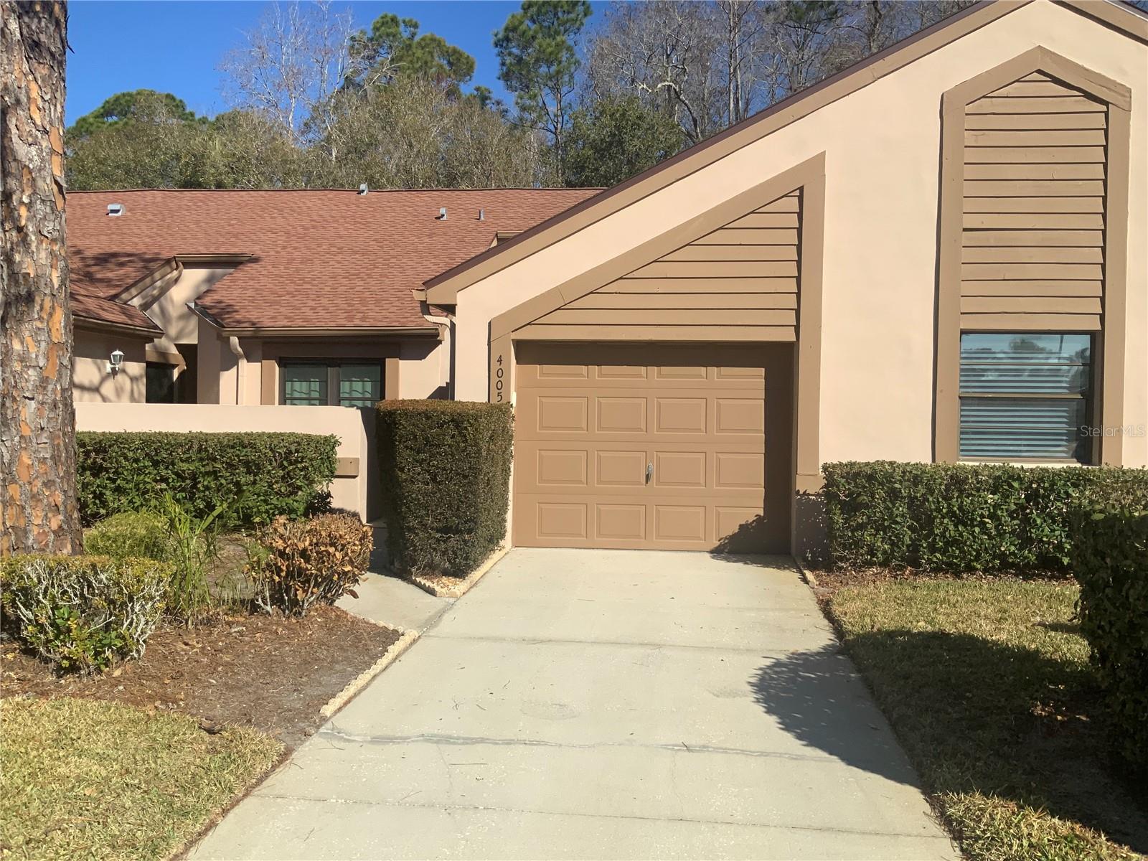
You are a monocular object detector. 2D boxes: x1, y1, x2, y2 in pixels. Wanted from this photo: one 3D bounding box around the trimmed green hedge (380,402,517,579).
[{"bbox_3d":[-1.202,0.474,8.800,1.120,1.450,1.250,1,1,5],"label":"trimmed green hedge"}]

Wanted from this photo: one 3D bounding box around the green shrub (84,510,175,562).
[{"bbox_3d":[-3.866,0.940,8.350,0.770,0.460,0.720,1,1,5],"label":"green shrub"}]

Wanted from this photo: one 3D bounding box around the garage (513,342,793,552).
[{"bbox_3d":[0.780,0.122,9.540,2.750,2.120,0.080,1,1,5],"label":"garage"}]

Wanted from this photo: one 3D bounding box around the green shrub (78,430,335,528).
[{"bbox_3d":[-4.127,0.506,10.650,2.950,1.000,0.800,1,1,5],"label":"green shrub"}]

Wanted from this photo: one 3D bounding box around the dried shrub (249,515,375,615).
[{"bbox_3d":[-1.895,0.931,6.900,0.860,0.700,0.800,1,1,5],"label":"dried shrub"}]

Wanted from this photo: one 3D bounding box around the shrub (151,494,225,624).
[{"bbox_3d":[-2.624,0.850,6.550,0.500,0.860,0.460,1,1,5],"label":"shrub"}]

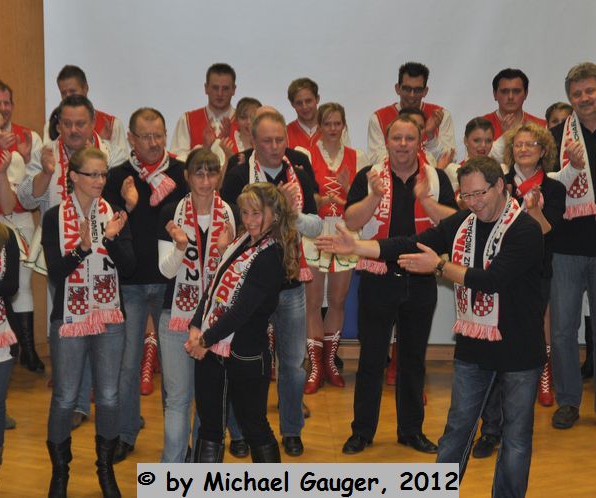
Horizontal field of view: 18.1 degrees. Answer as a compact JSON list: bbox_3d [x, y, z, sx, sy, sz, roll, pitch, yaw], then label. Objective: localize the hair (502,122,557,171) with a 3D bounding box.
[{"bbox_3d":[1.177,-0.516,9.519,0.280,0.250,0.250,5,13,20],"label":"hair"}]

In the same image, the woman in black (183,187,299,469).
[{"bbox_3d":[-0.251,0.507,8.472,0.430,1.630,0.440,12,17,39],"label":"woman in black"}]

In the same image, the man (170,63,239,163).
[{"bbox_3d":[-0.459,-0.163,10.859,0.560,1.810,0.420,1,13,0],"label":"man"}]

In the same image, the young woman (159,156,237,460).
[{"bbox_3d":[-0.475,0.371,8.891,0.440,1.690,0.400,2,14,3],"label":"young woman"}]

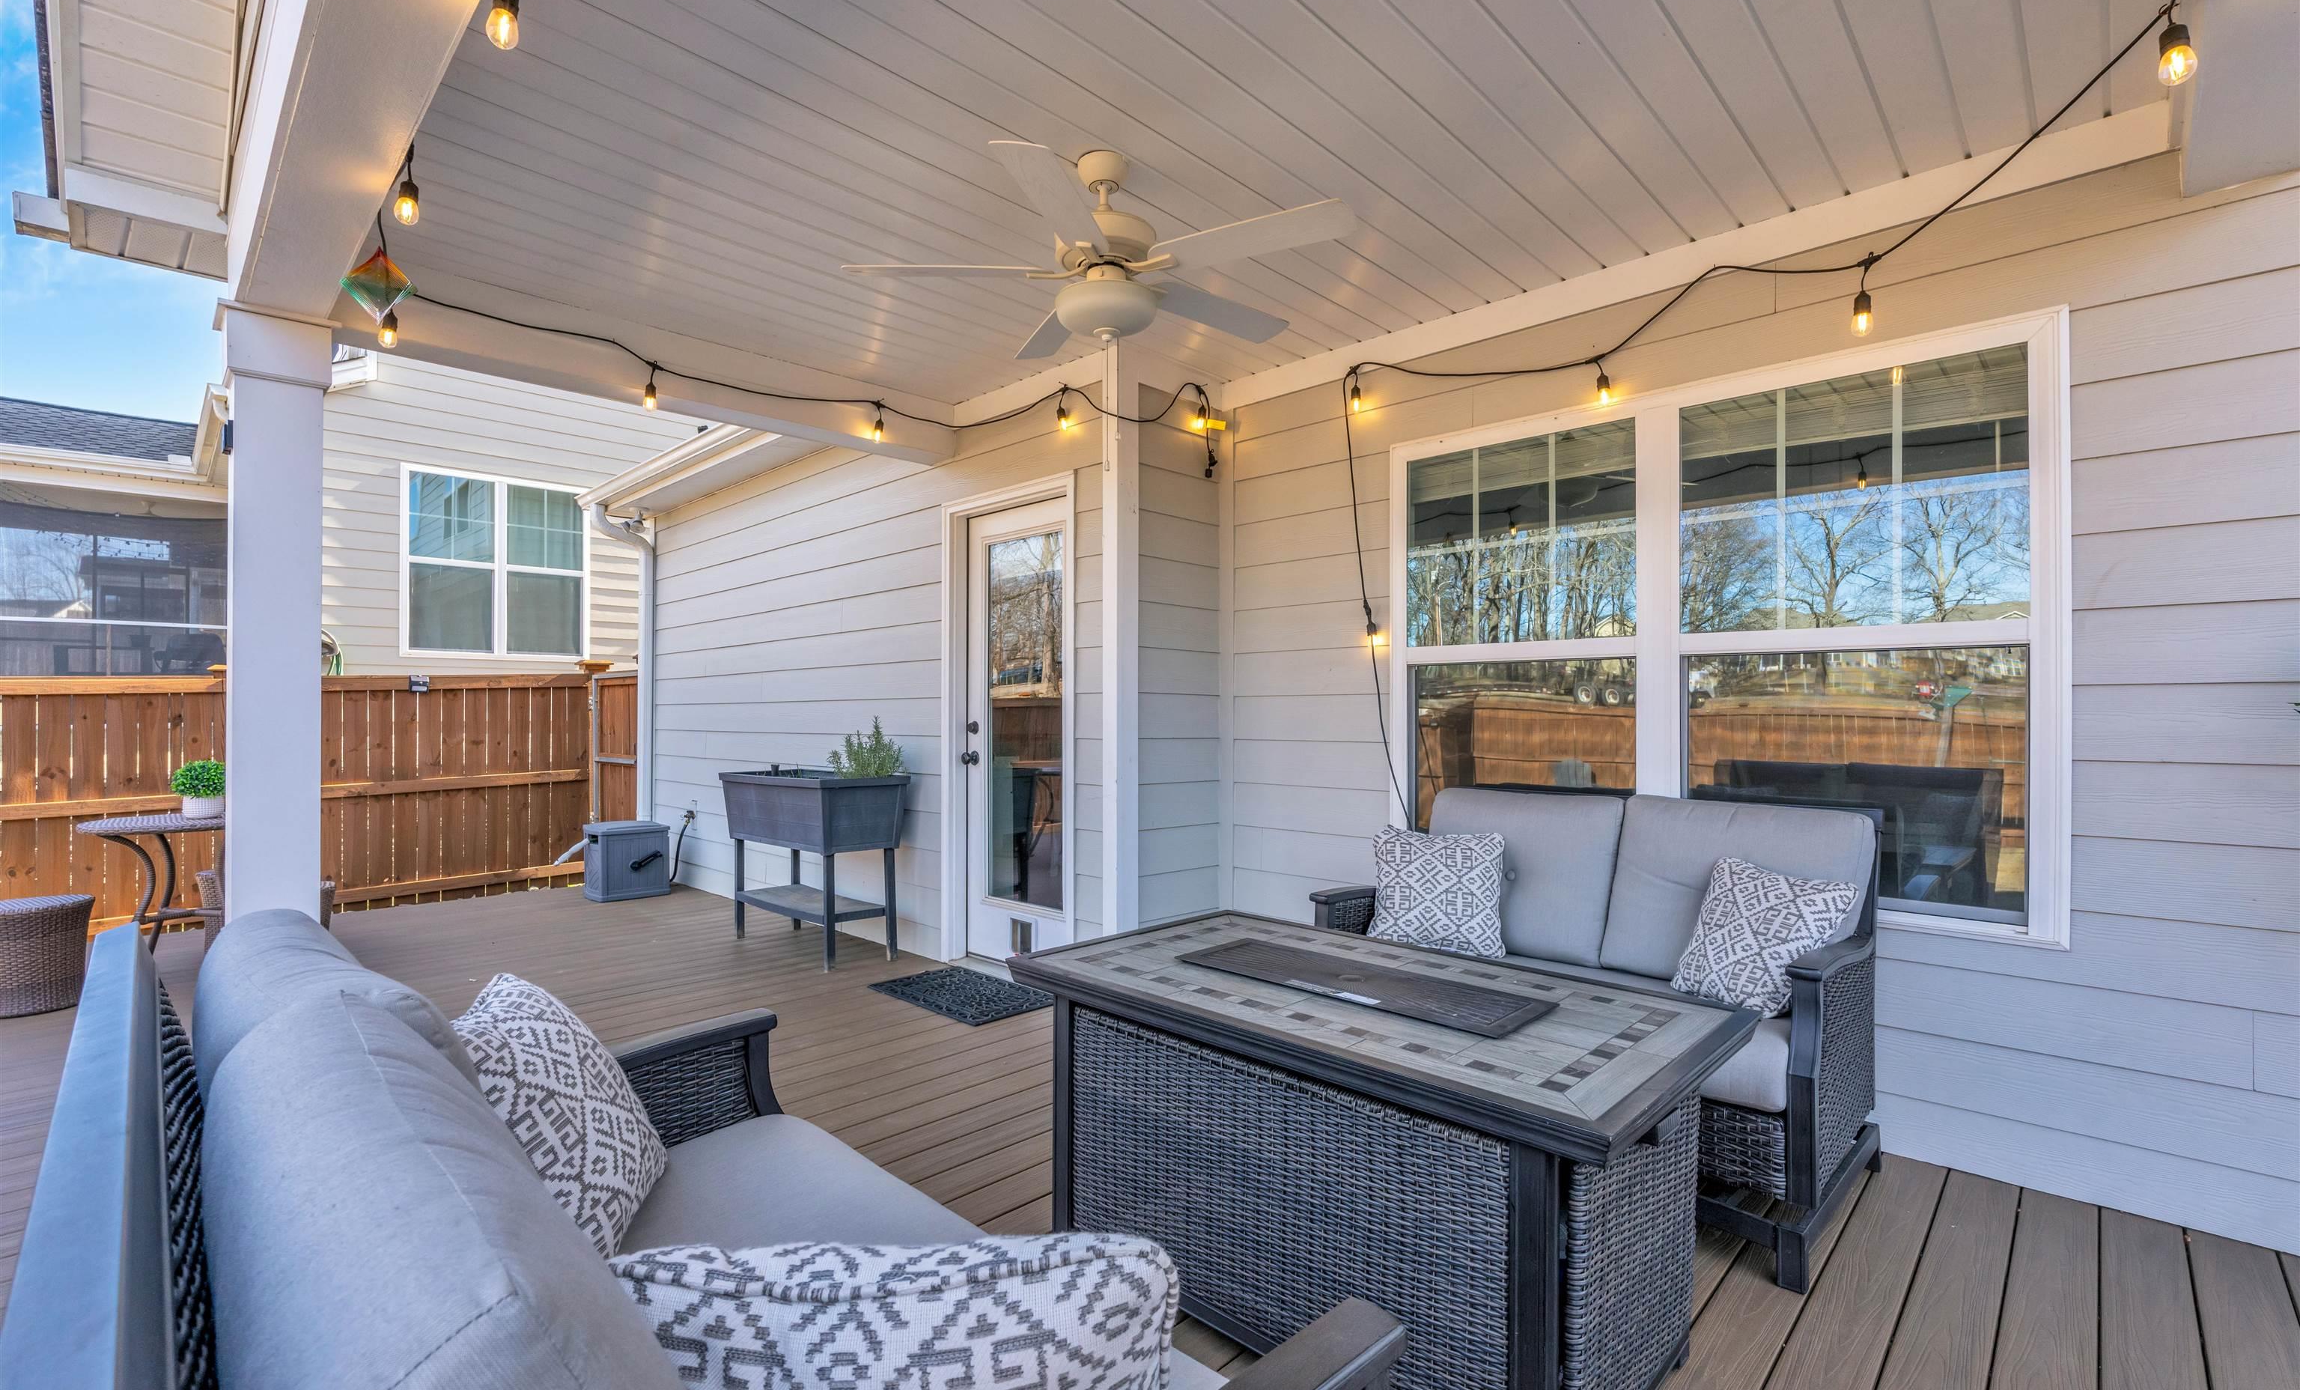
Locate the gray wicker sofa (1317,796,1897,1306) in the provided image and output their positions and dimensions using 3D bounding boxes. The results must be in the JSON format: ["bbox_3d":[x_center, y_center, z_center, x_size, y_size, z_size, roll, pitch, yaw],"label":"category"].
[{"bbox_3d":[1.145,0.736,2.724,1.242,0.910,0.835,-1,-1,45],"label":"gray wicker sofa"}]

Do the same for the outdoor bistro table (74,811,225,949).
[{"bbox_3d":[-3.890,0.857,4.100,0.590,0.715,0.590,-1,-1,45],"label":"outdoor bistro table"}]

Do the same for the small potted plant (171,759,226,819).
[{"bbox_3d":[-3.830,0.385,4.141,0.196,0.230,0.196,-1,-1,45],"label":"small potted plant"}]

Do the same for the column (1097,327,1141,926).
[{"bbox_3d":[-0.113,-0.062,3.958,0.105,2.550,0.115,-1,-1,45],"label":"column"}]

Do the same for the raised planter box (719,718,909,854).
[{"bbox_3d":[-1.644,0.415,4.981,1.030,0.605,0.455,-1,-1,43],"label":"raised planter box"}]

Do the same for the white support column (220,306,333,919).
[{"bbox_3d":[-2.609,0.040,3.048,0.240,2.310,0.240,-1,-1,45],"label":"white support column"}]

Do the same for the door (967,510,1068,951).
[{"bbox_3d":[-0.535,0.185,4.458,0.795,2.025,0.055,-1,-1,45],"label":"door"}]

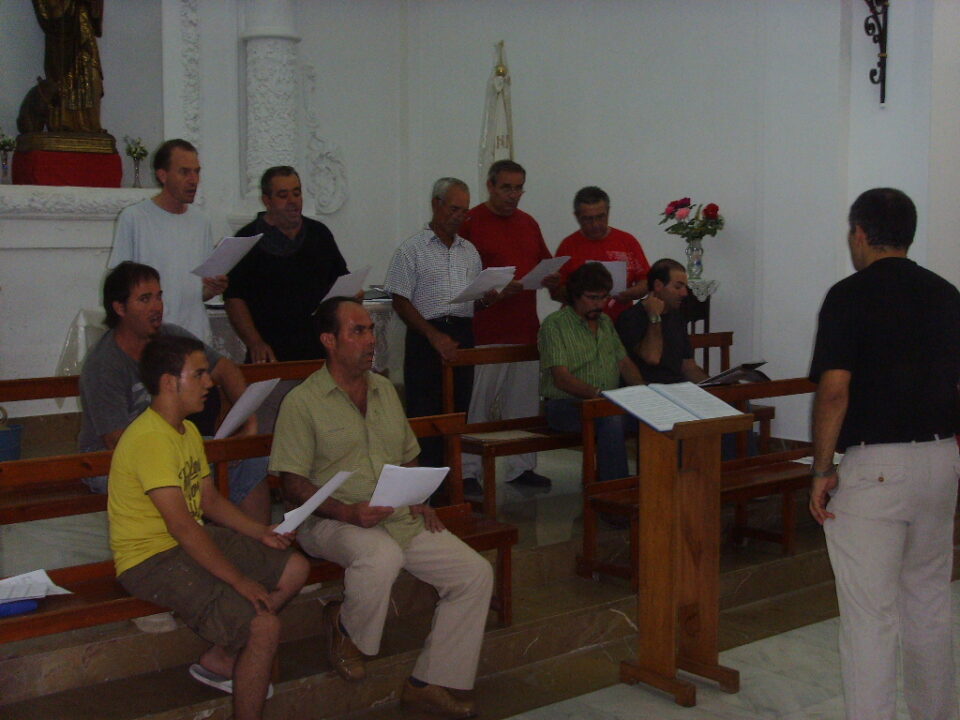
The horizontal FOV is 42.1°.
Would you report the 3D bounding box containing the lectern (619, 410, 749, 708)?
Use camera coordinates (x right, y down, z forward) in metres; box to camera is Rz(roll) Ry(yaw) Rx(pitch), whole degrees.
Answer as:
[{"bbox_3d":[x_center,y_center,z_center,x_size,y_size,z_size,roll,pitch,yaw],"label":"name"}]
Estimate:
[{"bbox_3d":[0.716,0.664,4.549,0.420,1.080,0.345,-4,6,-39],"label":"lectern"}]

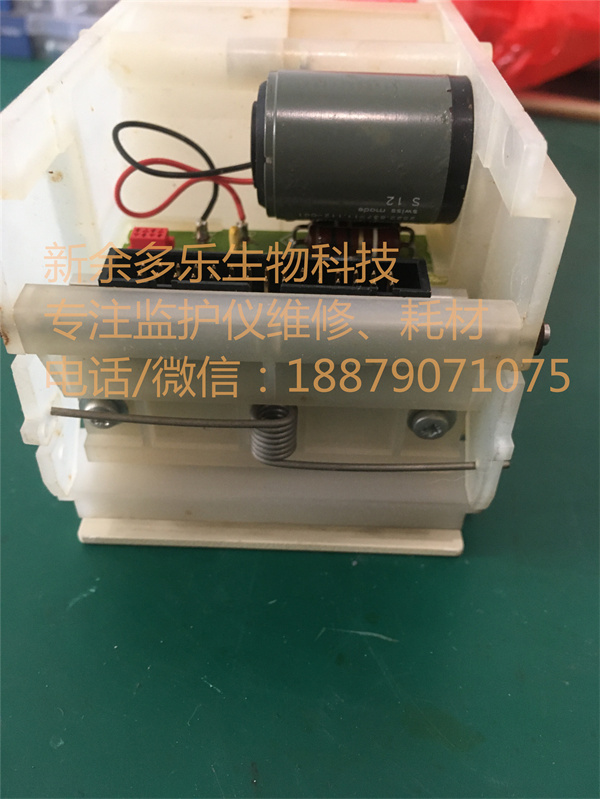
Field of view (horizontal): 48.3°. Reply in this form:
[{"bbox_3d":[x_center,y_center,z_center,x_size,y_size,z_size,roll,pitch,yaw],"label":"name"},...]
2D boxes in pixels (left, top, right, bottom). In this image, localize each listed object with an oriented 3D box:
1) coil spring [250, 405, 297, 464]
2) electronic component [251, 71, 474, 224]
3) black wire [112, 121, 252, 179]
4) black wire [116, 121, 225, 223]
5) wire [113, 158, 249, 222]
[{"bbox_3d":[-0.004,0.005,0.094,0.006,0.007,0.006,1,22,2],"label":"coil spring"},{"bbox_3d":[0.009,-0.040,0.107,0.033,0.022,0.022,2,38,2],"label":"electronic component"},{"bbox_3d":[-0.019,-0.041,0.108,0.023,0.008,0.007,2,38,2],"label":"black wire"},{"bbox_3d":[-0.021,-0.038,0.110,0.018,0.014,0.007,2,38,2],"label":"black wire"},{"bbox_3d":[-0.019,-0.035,0.110,0.023,0.009,0.007,2,38,2],"label":"wire"}]

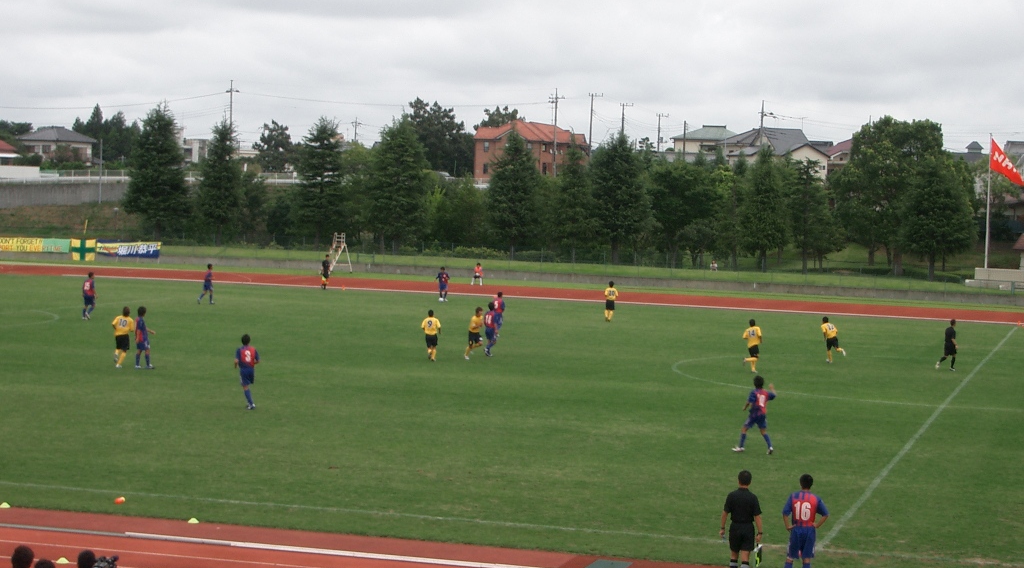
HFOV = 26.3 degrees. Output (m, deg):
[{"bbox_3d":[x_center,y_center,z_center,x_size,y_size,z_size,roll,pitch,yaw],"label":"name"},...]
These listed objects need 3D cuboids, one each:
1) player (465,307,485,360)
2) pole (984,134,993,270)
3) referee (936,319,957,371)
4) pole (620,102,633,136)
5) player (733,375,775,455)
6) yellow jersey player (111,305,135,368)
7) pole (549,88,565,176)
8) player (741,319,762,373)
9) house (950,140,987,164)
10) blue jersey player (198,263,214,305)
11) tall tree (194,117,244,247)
[{"bbox_3d":[-1.184,1.540,69.142,0.550,1.663,0.500,4,3,38],"label":"player"},{"bbox_3d":[27.405,-4.691,126.000,0.150,7.828,0.150,2,3,0],"label":"pole"},{"bbox_3d":[14.317,1.997,72.048,0.580,1.693,0.520,0,3,-38],"label":"referee"},{"bbox_3d":[15.157,-17.838,287.731,1.800,11.752,0.500,3,3,15],"label":"pole"},{"bbox_3d":[5.141,2.778,46.600,0.780,1.660,0.600,1,3,-26],"label":"player"},{"bbox_3d":[-11.048,1.518,62.130,0.580,1.730,0.520,3,3,22],"label":"yellow jersey player"},{"bbox_3d":[4.981,-16.285,245.000,1.750,11.200,0.600,2,3,0],"label":"pole"},{"bbox_3d":[7.570,1.960,69.044,0.600,1.690,0.620,3,3,13],"label":"player"},{"bbox_3d":[52.136,-11.935,250.000,9.500,8.600,8.000,3,3,9],"label":"house"},{"bbox_3d":[-13.143,-0.008,94.527,0.727,1.730,0.505,2,3,-6],"label":"blue jersey player"},{"bbox_3d":[-18.535,-6.552,139.695,3.333,8.261,3.333,3,3,15],"label":"tall tree"}]

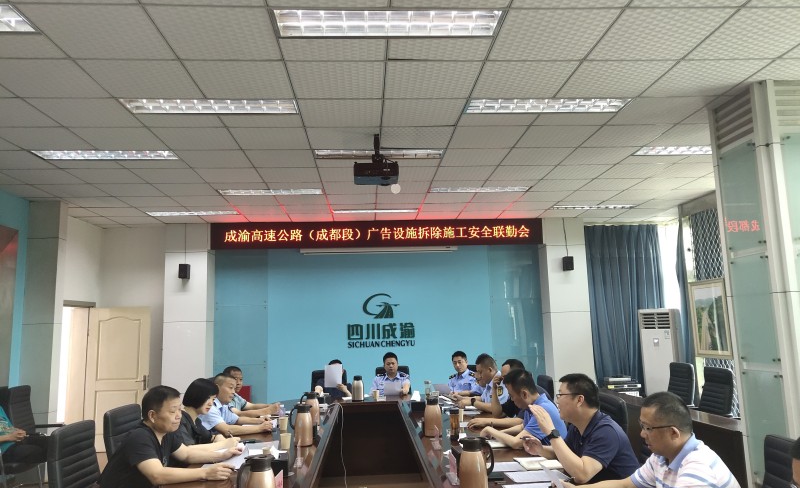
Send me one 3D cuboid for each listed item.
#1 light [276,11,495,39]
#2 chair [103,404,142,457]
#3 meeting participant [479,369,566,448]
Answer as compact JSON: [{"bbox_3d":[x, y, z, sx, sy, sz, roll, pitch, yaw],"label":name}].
[{"bbox_3d":[-0.056,-1.170,3.136,1.200,0.080,0.300,-1,-8,-3],"label":"light"},{"bbox_3d":[-1.594,1.677,4.089,0.640,1.060,0.580,-1,-8,-3],"label":"chair"},{"bbox_3d":[0.813,1.494,3.940,0.720,1.300,0.520,-1,-8,-3],"label":"meeting participant"}]

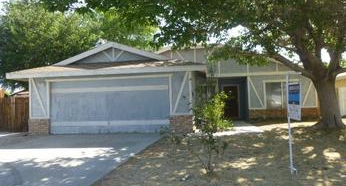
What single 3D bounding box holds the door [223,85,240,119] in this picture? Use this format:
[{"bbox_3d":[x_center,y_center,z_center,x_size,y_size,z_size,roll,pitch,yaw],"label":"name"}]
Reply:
[{"bbox_3d":[3.781,0.591,18.797,0.980,2.080,0.100,-2,-3,7],"label":"door"}]

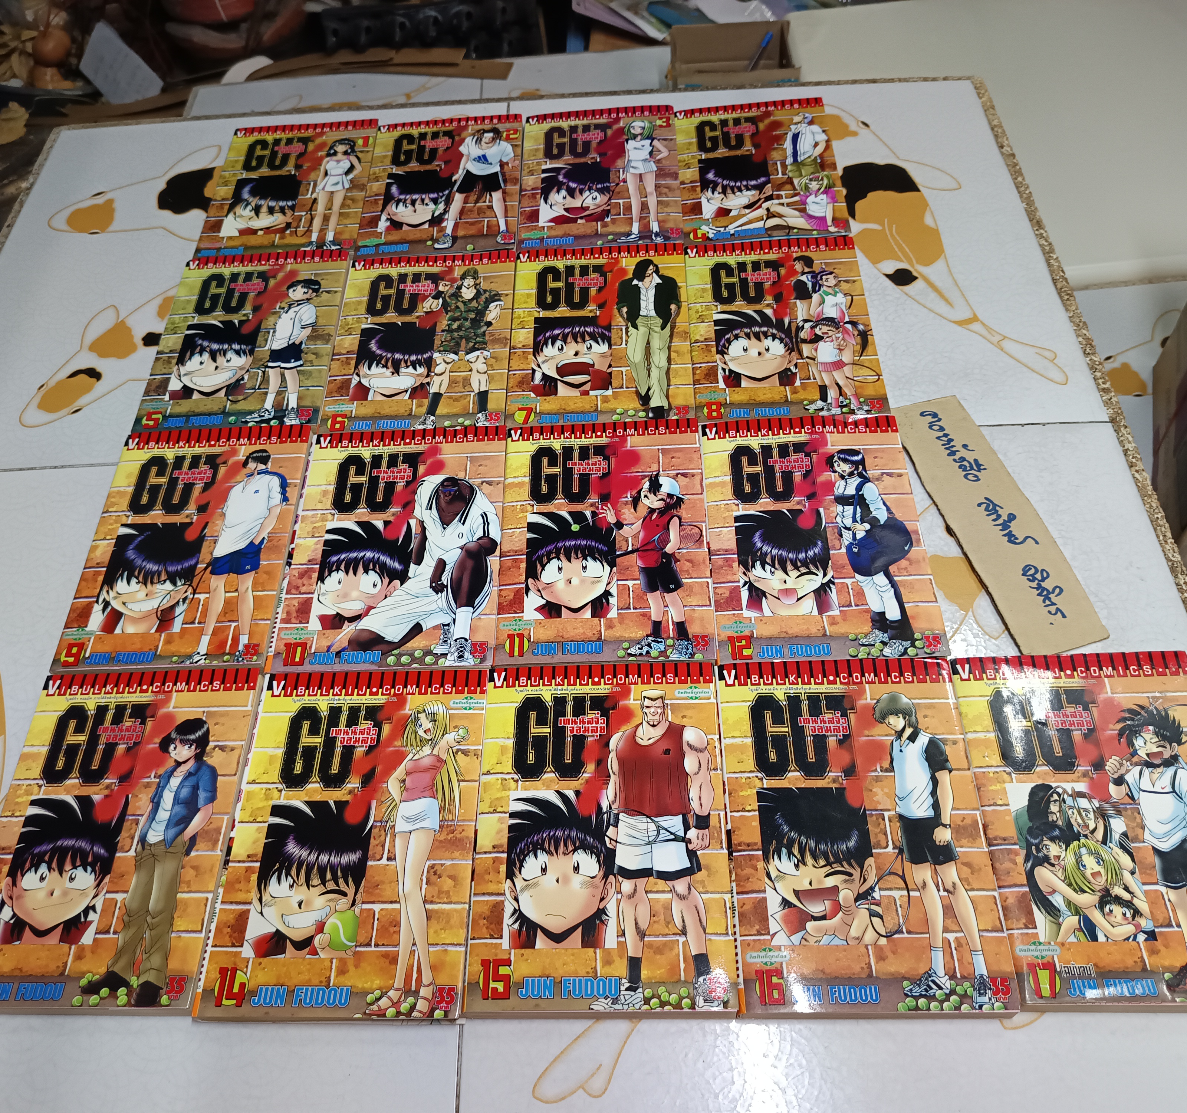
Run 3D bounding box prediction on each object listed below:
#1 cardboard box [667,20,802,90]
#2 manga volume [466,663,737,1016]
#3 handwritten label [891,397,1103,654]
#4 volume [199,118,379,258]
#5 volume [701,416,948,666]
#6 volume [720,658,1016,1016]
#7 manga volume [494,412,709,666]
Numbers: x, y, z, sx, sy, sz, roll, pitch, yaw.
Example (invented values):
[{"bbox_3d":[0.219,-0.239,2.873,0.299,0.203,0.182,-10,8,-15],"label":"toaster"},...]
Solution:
[{"bbox_3d":[0.186,-0.647,1.367,0.157,0.059,0.116,-2,55,3],"label":"cardboard box"},{"bbox_3d":[0.005,0.139,0.529,0.124,0.016,0.178,-1,55,3],"label":"manga volume"},{"bbox_3d":[0.243,-0.024,0.632,0.055,0.004,0.198,-14,56,-5],"label":"handwritten label"},{"bbox_3d":[-0.244,-0.296,0.846,0.124,0.016,0.178,-3,55,2],"label":"volume"},{"bbox_3d":[0.133,-0.012,0.624,0.124,0.016,0.178,-2,55,3],"label":"volume"},{"bbox_3d":[0.132,0.137,0.522,0.124,0.016,0.178,-2,55,3],"label":"volume"},{"bbox_3d":[0.007,-0.010,0.631,0.124,0.016,0.178,-2,55,3],"label":"manga volume"}]

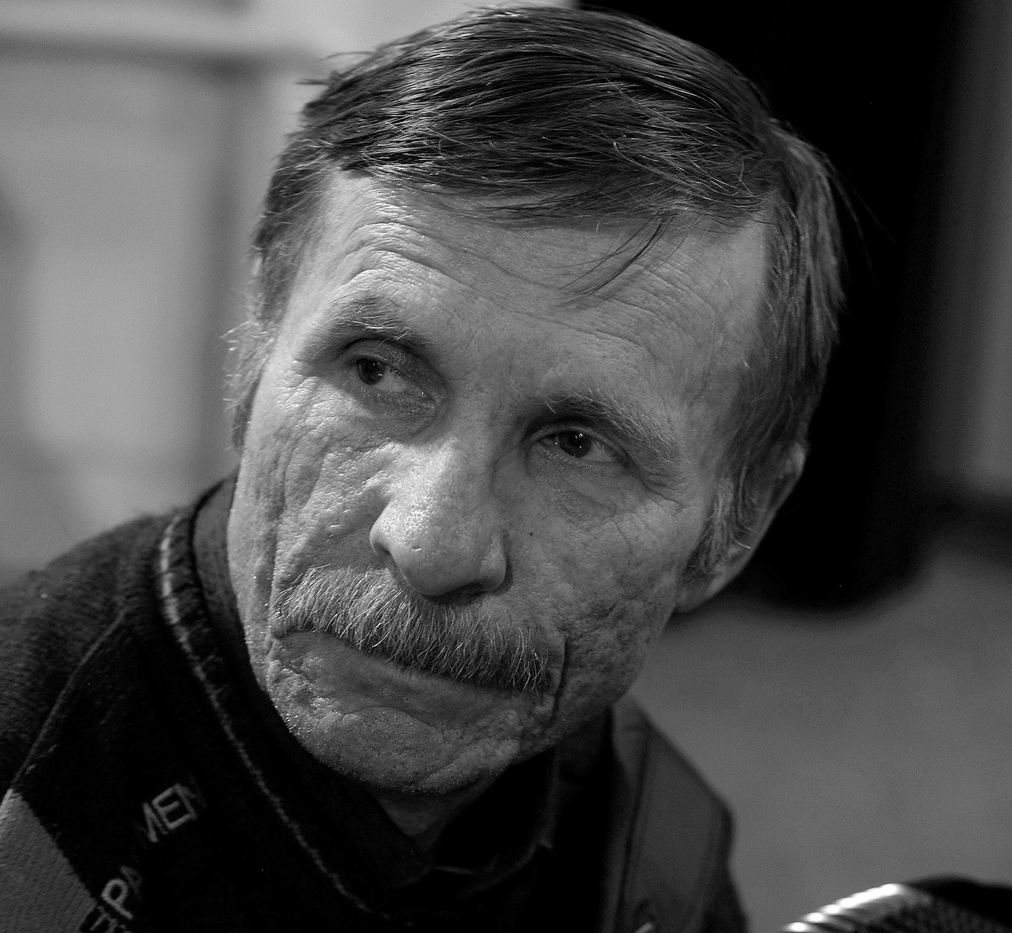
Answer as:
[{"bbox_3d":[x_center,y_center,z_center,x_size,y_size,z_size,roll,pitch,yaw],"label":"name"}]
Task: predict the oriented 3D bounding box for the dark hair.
[{"bbox_3d":[0.016,-0.060,1.010,0.172,0.160,0.190,16,7,8],"label":"dark hair"}]

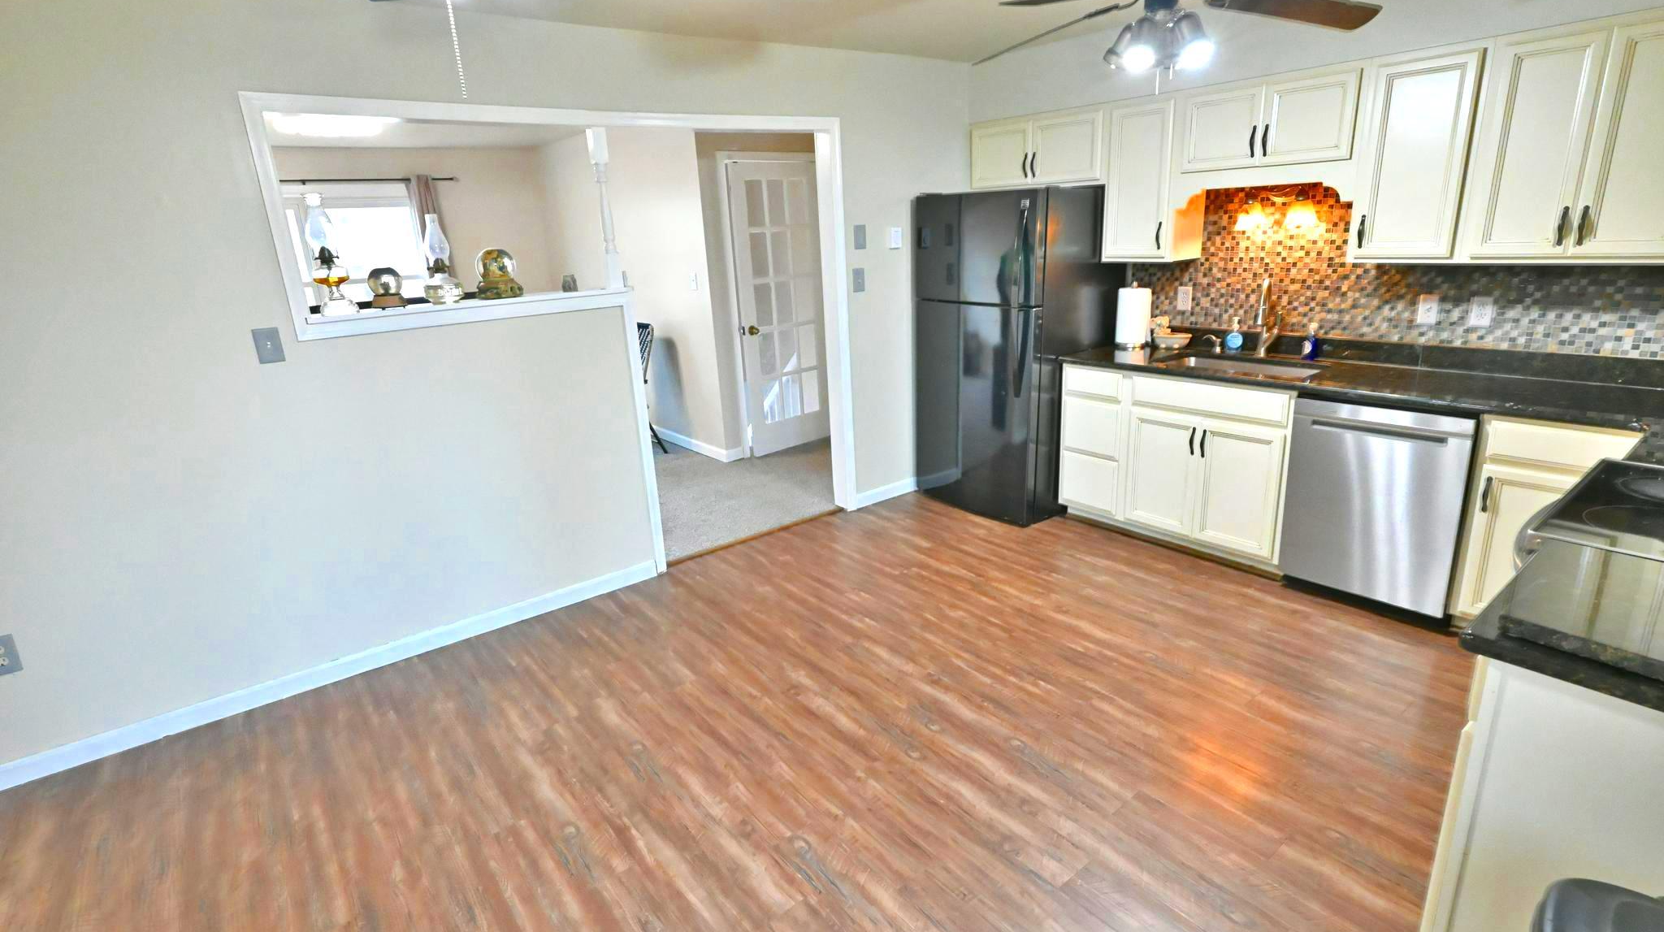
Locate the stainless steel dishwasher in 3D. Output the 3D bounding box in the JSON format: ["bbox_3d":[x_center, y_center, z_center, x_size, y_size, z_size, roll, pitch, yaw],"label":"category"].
[{"bbox_3d":[2.323,0.102,3.260,0.590,0.812,0.600,-16,22,-36],"label":"stainless steel dishwasher"}]

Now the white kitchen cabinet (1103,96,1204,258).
[{"bbox_3d":[1.610,-1.416,3.908,0.335,0.759,0.385,-16,22,-36],"label":"white kitchen cabinet"}]

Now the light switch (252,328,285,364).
[{"bbox_3d":[-1.976,-0.422,2.760,0.074,0.120,0.010,-16,21,-35],"label":"light switch"}]

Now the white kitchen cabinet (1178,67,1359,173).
[{"bbox_3d":[1.954,-1.499,3.459,0.325,0.361,0.767,-16,21,-35],"label":"white kitchen cabinet"}]

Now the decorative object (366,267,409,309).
[{"bbox_3d":[-1.668,-0.668,2.945,0.115,0.142,0.115,-16,22,-36],"label":"decorative object"}]

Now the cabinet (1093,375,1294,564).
[{"bbox_3d":[1.917,-0.075,3.774,0.625,0.772,0.792,-16,21,-35],"label":"cabinet"}]

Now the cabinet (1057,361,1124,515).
[{"bbox_3d":[1.562,-0.189,4.217,0.625,0.772,0.366,-16,21,-35],"label":"cabinet"}]

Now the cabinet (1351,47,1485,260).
[{"bbox_3d":[2.322,-1.194,3.065,0.335,0.759,0.370,-16,22,-36],"label":"cabinet"}]

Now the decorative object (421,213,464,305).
[{"bbox_3d":[-1.549,-0.814,3.100,0.146,0.345,0.146,-16,21,-35],"label":"decorative object"}]

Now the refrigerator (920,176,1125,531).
[{"bbox_3d":[1.028,-0.648,4.483,0.800,1.735,0.810,-16,22,-36],"label":"refrigerator"}]

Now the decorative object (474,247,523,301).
[{"bbox_3d":[-1.384,-0.792,3.239,0.180,0.208,0.150,-16,21,-35],"label":"decorative object"}]

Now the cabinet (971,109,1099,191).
[{"bbox_3d":[1.198,-1.720,4.329,0.335,0.384,0.877,-16,22,-36],"label":"cabinet"}]

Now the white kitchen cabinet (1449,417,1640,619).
[{"bbox_3d":[2.656,0.162,2.854,0.625,0.772,0.427,-16,21,-35],"label":"white kitchen cabinet"}]

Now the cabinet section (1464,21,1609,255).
[{"bbox_3d":[2.540,-1.125,2.806,0.328,0.740,0.307,-16,21,-35],"label":"cabinet section"}]

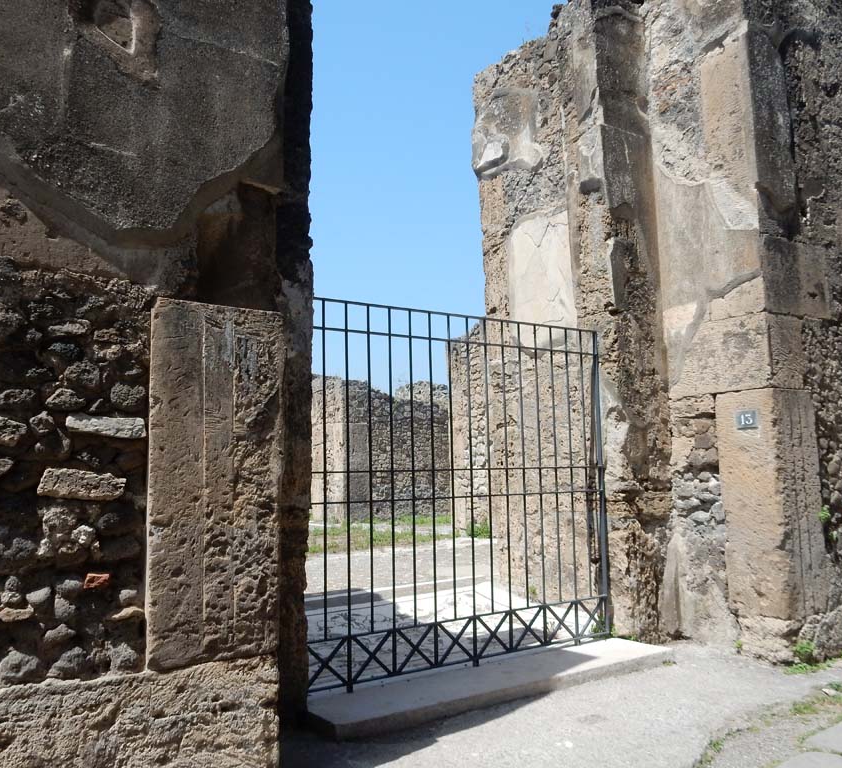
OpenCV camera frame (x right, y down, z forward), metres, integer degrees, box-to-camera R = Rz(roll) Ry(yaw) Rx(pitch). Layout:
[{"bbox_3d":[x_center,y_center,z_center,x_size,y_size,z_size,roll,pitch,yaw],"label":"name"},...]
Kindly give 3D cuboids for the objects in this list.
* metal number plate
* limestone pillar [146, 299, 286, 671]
[{"bbox_3d":[2.383,0.264,5.411,0.012,0.135,0.168,3,-7,-32],"label":"metal number plate"},{"bbox_3d":[-0.950,0.417,3.219,0.545,1.463,0.420,3,-7,-32],"label":"limestone pillar"}]

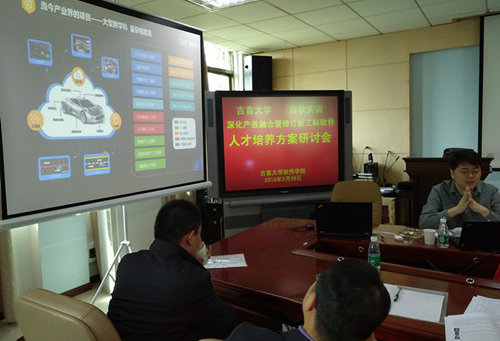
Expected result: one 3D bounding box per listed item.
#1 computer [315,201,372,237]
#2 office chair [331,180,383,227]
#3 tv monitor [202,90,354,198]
[{"bbox_3d":[0.596,0.278,2.388,0.335,0.220,0.300,0,6,22],"label":"computer"},{"bbox_3d":[0.775,0.597,3.014,0.560,0.980,0.600,1,6,27],"label":"office chair"},{"bbox_3d":[0.361,-0.327,4.707,1.786,1.240,0.220,-3,5,-12],"label":"tv monitor"}]

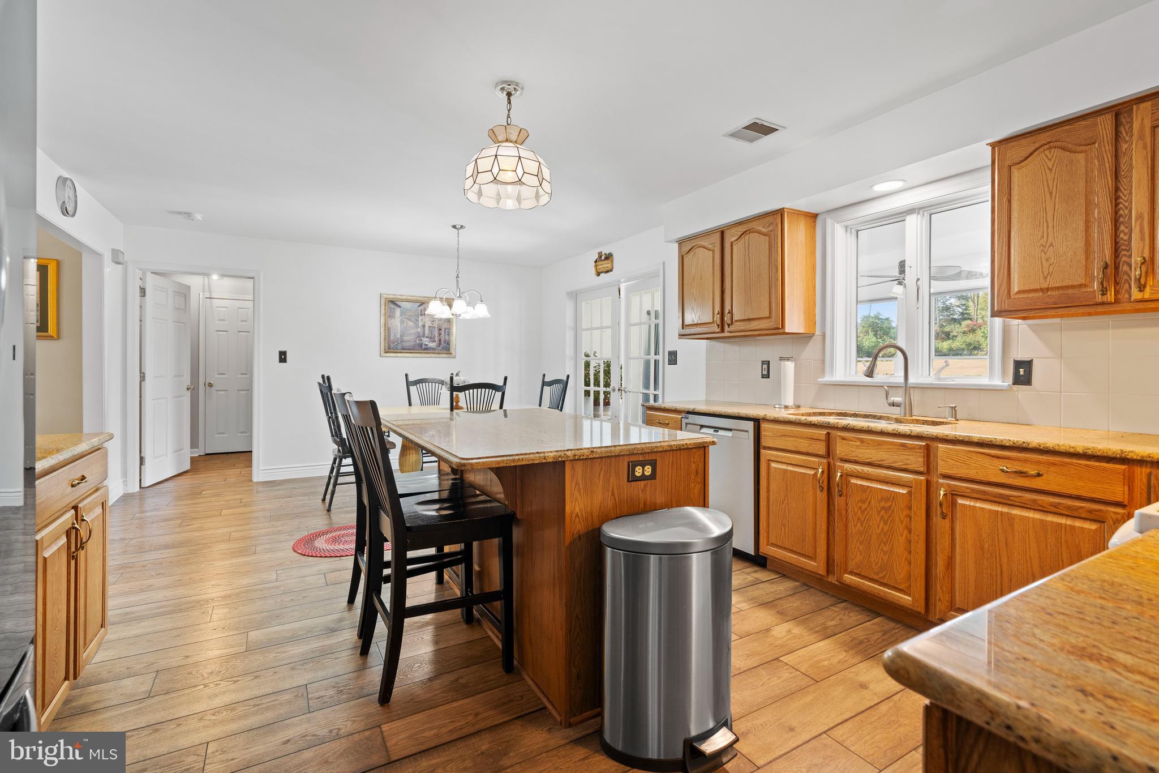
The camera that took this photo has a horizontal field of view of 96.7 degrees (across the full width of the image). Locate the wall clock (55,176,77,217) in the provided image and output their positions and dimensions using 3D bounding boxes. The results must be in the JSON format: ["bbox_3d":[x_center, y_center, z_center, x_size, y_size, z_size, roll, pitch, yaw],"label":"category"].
[{"bbox_3d":[-3.363,-1.253,3.378,0.050,0.260,0.260,0,2,-30],"label":"wall clock"}]

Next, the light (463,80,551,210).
[{"bbox_3d":[-0.324,-1.129,2.375,0.410,0.490,0.410,0,1,0],"label":"light"}]

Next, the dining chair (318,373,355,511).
[{"bbox_3d":[-1.883,0.450,4.376,0.590,1.070,0.490,0,2,-30],"label":"dining chair"}]

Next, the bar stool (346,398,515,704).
[{"bbox_3d":[-0.589,0.555,2.003,0.555,1.035,0.475,0,1,-30],"label":"bar stool"}]

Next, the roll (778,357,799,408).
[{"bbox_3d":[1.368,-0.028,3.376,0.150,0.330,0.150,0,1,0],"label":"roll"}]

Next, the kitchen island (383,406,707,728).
[{"bbox_3d":[-0.304,0.618,2.355,0.990,0.890,1.580,0,1,-30],"label":"kitchen island"}]

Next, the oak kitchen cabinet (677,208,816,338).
[{"bbox_3d":[1.141,-0.735,3.666,0.310,0.767,0.990,0,1,-30],"label":"oak kitchen cabinet"}]

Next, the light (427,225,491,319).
[{"bbox_3d":[-1.093,-1.043,4.659,0.580,0.832,0.580,0,1,-30],"label":"light"}]

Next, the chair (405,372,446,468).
[{"bbox_3d":[-1.429,0.419,5.192,0.530,1.085,0.580,0,1,-30],"label":"chair"}]

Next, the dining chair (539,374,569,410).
[{"bbox_3d":[-0.424,0.469,4.673,0.520,1.080,0.460,-1,2,-32],"label":"dining chair"}]

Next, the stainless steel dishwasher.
[{"bbox_3d":[1.104,0.621,3.360,0.600,0.860,0.600,0,2,-30],"label":"stainless steel dishwasher"}]

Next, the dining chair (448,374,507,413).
[{"bbox_3d":[-0.896,0.476,4.272,0.460,1.080,0.520,0,2,-30],"label":"dining chair"}]

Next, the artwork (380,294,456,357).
[{"bbox_3d":[-1.837,-0.688,5.939,0.850,0.713,0.040,0,1,-30],"label":"artwork"}]

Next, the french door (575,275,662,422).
[{"bbox_3d":[0.342,-0.022,5.337,0.100,2.040,1.520,0,2,-30],"label":"french door"}]

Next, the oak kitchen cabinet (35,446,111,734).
[{"bbox_3d":[-1.918,0.653,1.530,0.620,0.855,0.740,0,1,-30],"label":"oak kitchen cabinet"}]

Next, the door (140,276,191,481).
[{"bbox_3d":[-4.264,-0.051,5.340,0.045,2.030,0.880,0,1,-16],"label":"door"}]

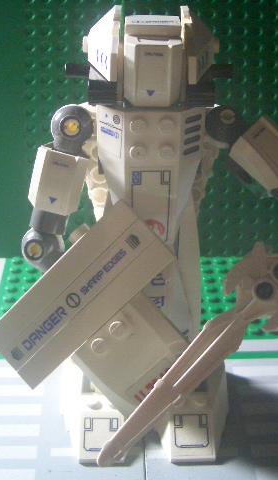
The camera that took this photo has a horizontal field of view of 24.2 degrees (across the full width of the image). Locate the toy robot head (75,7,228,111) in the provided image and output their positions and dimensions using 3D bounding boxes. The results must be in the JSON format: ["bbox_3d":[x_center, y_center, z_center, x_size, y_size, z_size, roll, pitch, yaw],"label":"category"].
[{"bbox_3d":[0.003,-0.055,0.191,0.042,0.027,0.029,0,31,-2],"label":"toy robot head"}]

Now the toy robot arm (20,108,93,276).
[{"bbox_3d":[-0.027,-0.016,0.209,0.019,0.058,0.019,13,30,-10],"label":"toy robot arm"}]

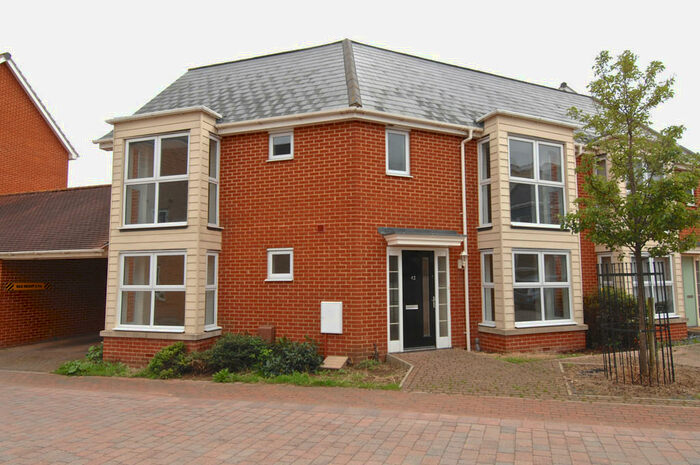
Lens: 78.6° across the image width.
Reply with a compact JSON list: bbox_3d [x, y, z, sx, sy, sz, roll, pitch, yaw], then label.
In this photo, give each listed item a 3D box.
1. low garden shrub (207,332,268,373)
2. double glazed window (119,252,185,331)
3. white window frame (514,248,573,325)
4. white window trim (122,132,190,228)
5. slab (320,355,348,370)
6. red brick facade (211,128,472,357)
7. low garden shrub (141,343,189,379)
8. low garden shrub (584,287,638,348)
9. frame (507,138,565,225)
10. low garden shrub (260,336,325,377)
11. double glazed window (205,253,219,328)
[{"bbox_3d":[-2.172,2.305,8.343,1.250,0.720,0.900,-2,-6,19],"label":"low garden shrub"},{"bbox_3d":[-4.088,1.183,8.810,1.690,1.540,0.130,-2,-5,18],"label":"double glazed window"},{"bbox_3d":[4.171,1.217,9.262,1.760,1.590,0.130,2,-6,-24],"label":"white window frame"},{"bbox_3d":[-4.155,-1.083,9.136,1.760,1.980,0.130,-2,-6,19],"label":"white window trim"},{"bbox_3d":[-0.282,2.423,7.917,0.399,0.045,0.411,-2,13,18],"label":"slab"},{"bbox_3d":[0.076,0.163,8.839,5.670,4.650,1.236,0,-5,-3],"label":"red brick facade"},{"bbox_3d":[-3.476,2.434,8.094,0.880,0.650,0.620,-2,-5,18],"label":"low garden shrub"},{"bbox_3d":[6.130,1.991,10.124,1.450,1.420,1.100,2,-6,-24],"label":"low garden shrub"},{"bbox_3d":[4.174,-1.134,9.505,1.720,2.010,0.140,2,-6,-25],"label":"frame"},{"bbox_3d":[-1.119,2.246,7.965,1.170,0.700,0.850,-2,-6,19],"label":"low garden shrub"},{"bbox_3d":[-2.926,1.218,8.935,0.110,1.600,0.430,-2,-6,19],"label":"double glazed window"}]

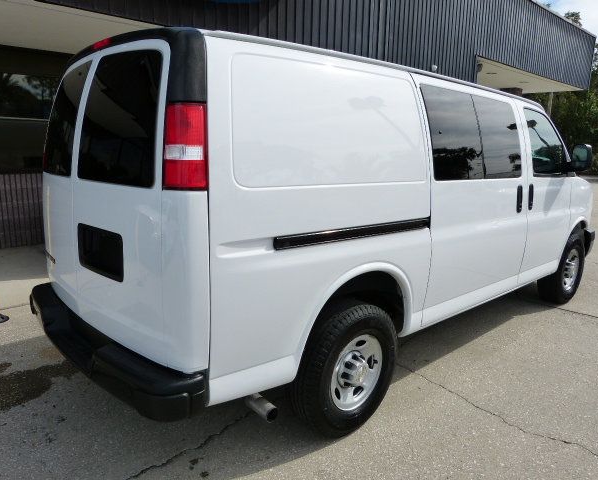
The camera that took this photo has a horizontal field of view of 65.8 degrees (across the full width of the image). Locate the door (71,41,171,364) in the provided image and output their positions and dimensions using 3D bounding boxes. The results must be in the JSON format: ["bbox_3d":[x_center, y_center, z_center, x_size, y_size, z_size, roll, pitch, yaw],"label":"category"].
[{"bbox_3d":[-0.809,-0.198,2.067,0.220,1.350,0.820,-9,15,-42],"label":"door"}]

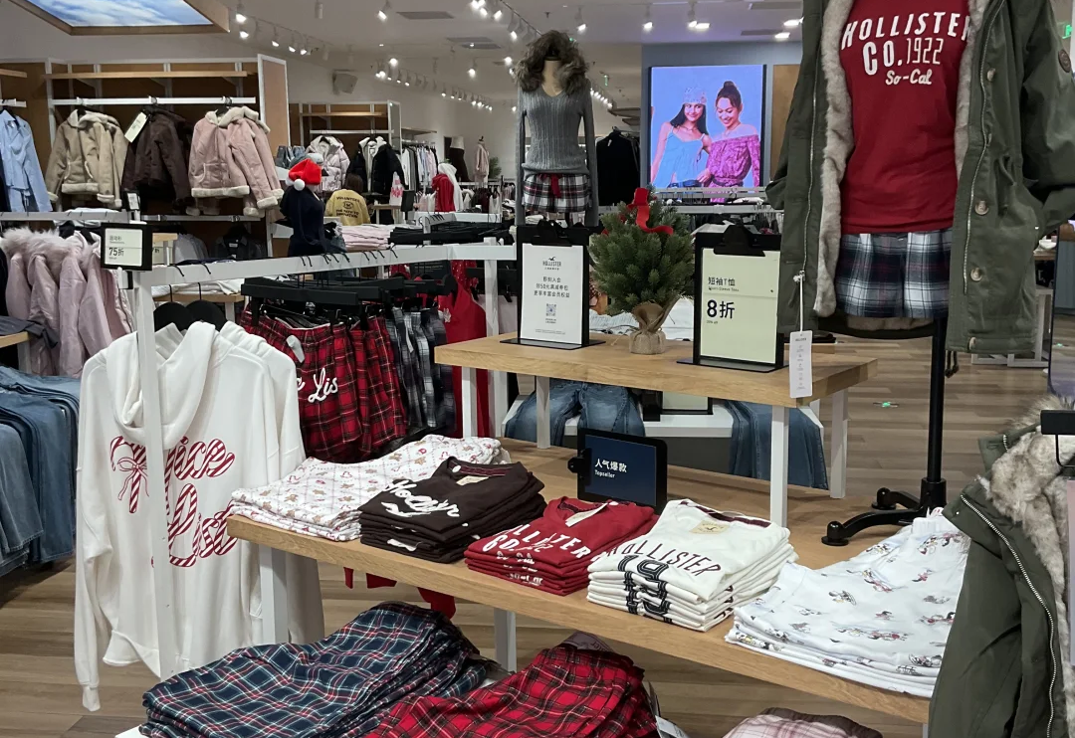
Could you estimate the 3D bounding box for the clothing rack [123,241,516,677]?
[{"bbox_3d":[-0.481,0.346,3.056,0.420,1.310,1.120,8,13,40],"label":"clothing rack"}]

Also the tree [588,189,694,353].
[{"bbox_3d":[0.259,-0.254,2.926,0.250,0.390,0.250,-1,10,0],"label":"tree"}]

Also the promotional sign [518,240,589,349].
[{"bbox_3d":[0.042,-0.236,3.481,0.263,0.328,0.050,7,12,38],"label":"promotional sign"}]

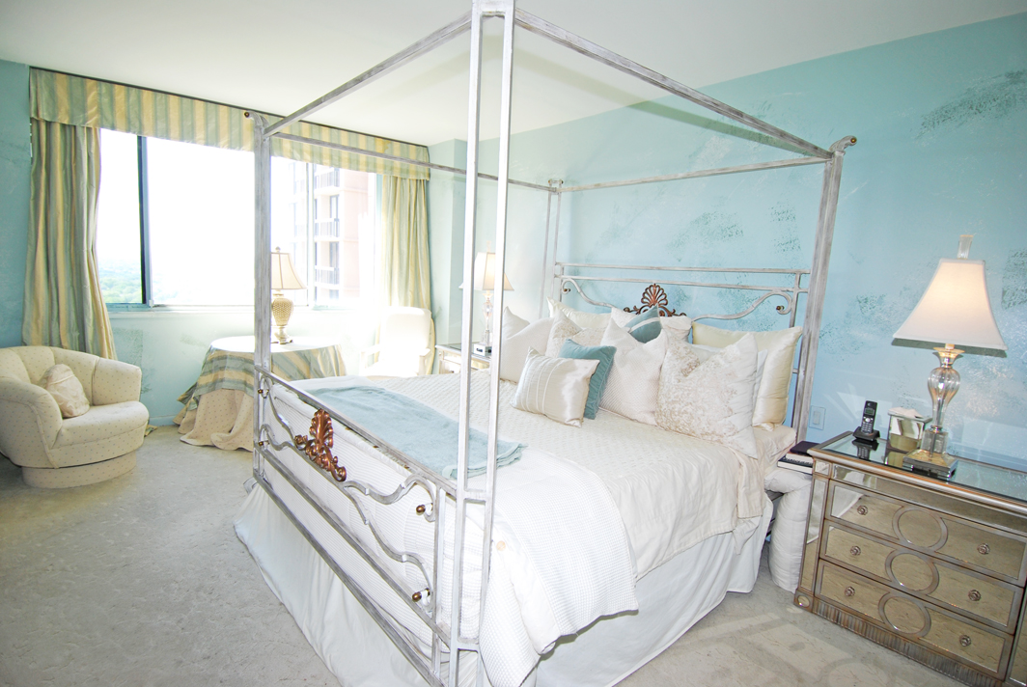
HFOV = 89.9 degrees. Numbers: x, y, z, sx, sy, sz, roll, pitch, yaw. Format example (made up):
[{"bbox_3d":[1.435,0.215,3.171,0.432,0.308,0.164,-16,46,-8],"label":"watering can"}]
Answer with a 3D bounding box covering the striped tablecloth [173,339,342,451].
[{"bbox_3d":[-2.043,0.366,4.496,1.360,0.710,1.360,-4,10,-41],"label":"striped tablecloth"}]

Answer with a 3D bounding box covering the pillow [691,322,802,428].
[{"bbox_3d":[1.239,0.154,2.874,0.190,0.540,0.620,15,-3,-42],"label":"pillow"}]

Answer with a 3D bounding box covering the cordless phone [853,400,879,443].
[{"bbox_3d":[1.736,0.375,2.526,0.100,0.178,0.090,-2,9,-36],"label":"cordless phone"}]

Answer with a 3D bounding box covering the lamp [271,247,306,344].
[{"bbox_3d":[-2.041,-0.421,4.530,0.440,0.830,0.440,-4,10,-41],"label":"lamp"}]

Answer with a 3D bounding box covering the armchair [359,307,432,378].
[{"bbox_3d":[-1.145,0.204,4.980,0.640,1.000,0.720,3,7,3],"label":"armchair"}]

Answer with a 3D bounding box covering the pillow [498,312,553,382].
[{"bbox_3d":[0.105,0.021,3.537,0.180,0.520,0.520,19,-5,-42],"label":"pillow"}]

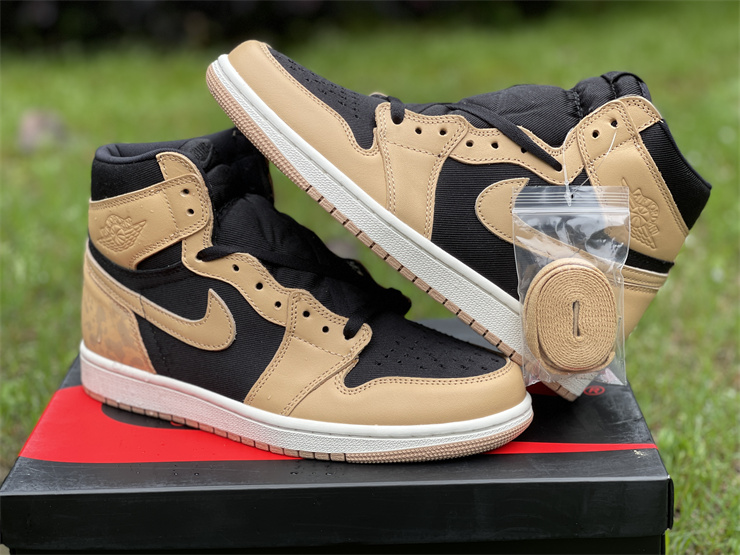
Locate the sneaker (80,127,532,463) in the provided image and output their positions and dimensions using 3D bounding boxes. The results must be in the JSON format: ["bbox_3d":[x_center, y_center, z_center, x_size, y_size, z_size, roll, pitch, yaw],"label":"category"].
[{"bbox_3d":[-0.046,0.001,0.783,0.293,0.165,0.110,7,21,26],"label":"sneaker"}]

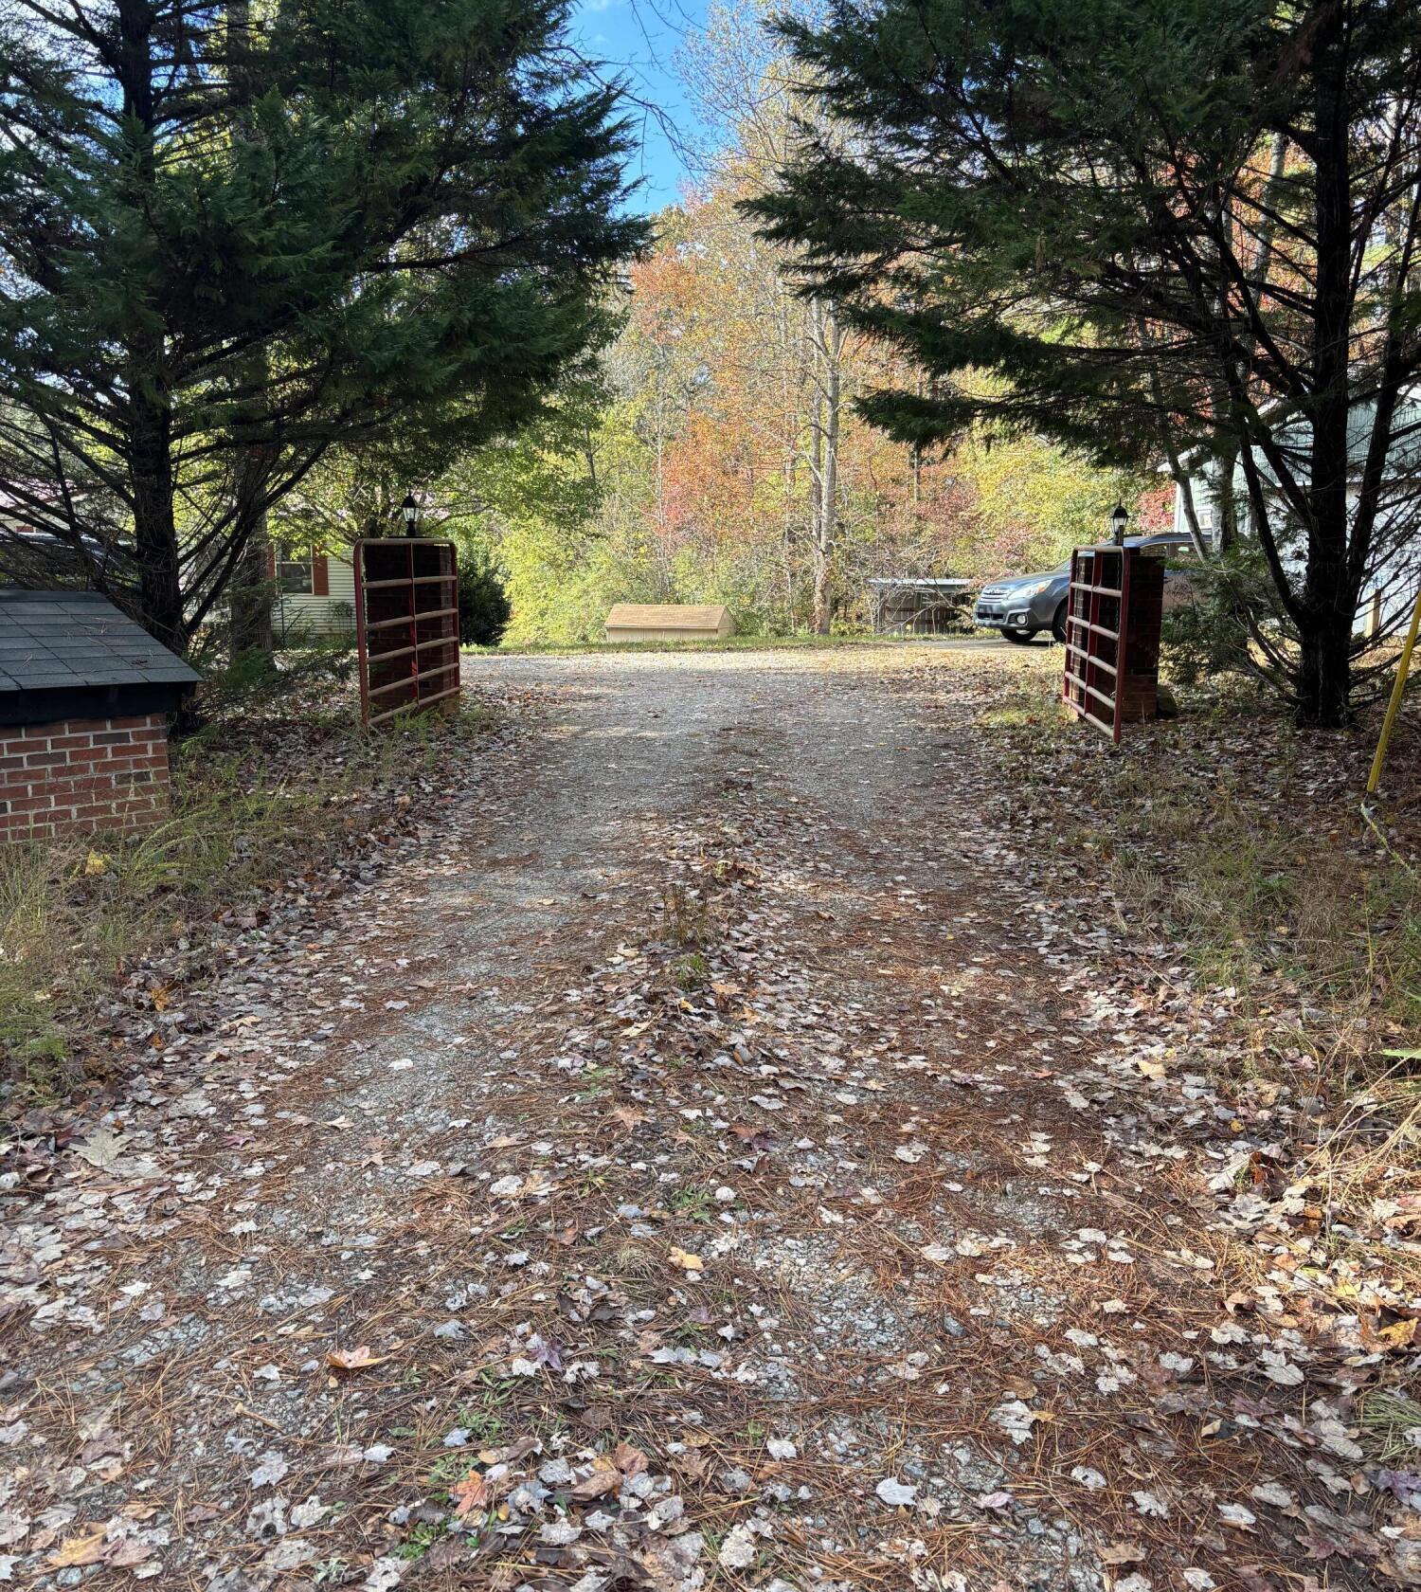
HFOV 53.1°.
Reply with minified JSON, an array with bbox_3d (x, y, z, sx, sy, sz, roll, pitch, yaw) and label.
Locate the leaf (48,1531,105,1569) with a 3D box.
[{"bbox_3d":[-0.903,1.074,2.027,0.082,0.017,0.072,0,10,0],"label":"leaf"}]

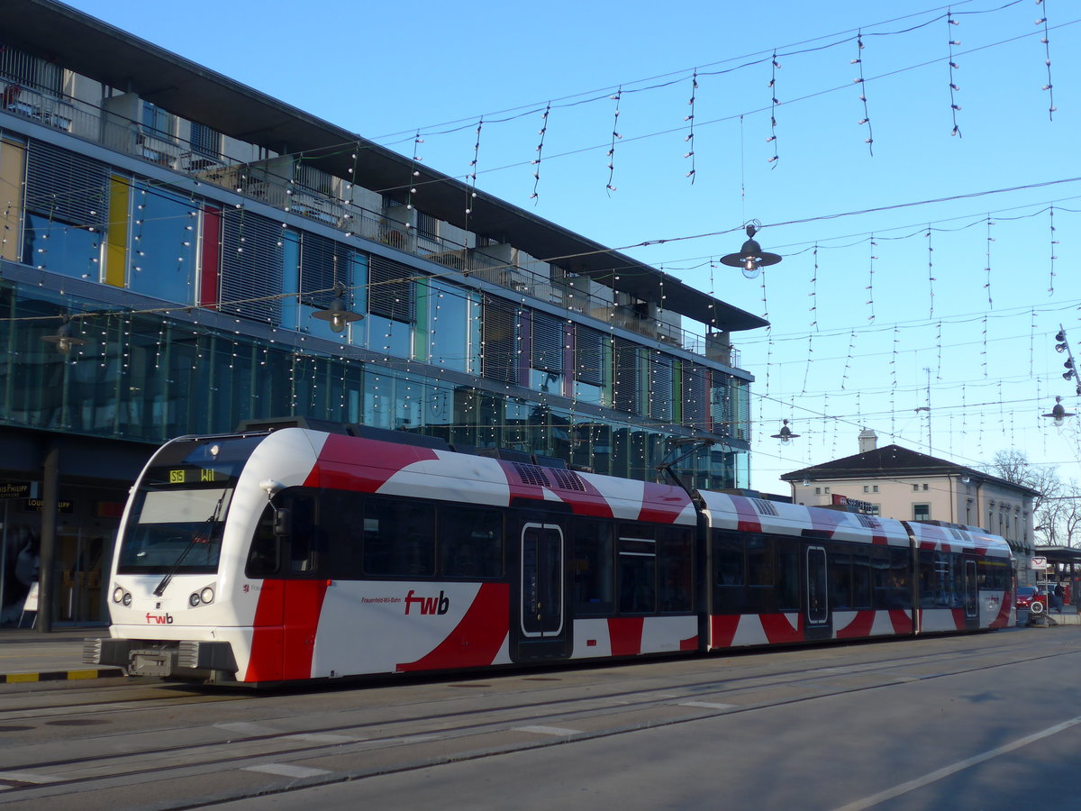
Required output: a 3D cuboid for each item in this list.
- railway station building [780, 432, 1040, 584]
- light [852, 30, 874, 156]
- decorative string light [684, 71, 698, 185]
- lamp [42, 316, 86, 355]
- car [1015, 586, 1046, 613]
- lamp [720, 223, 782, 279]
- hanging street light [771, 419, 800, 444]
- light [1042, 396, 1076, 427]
[{"bbox_3d":[32.631,9.839,123.860,14.500,14.900,27.920,-4,-9,30],"label":"railway station building"},{"bbox_3d":[3.710,-3.596,16.501,0.220,1.449,0.170,-4,-9,30],"label":"light"},{"bbox_3d":[1.838,-3.416,17.599,0.170,1.369,0.170,-4,-9,30],"label":"decorative string light"},{"bbox_3d":[-7.389,-1.084,22.295,0.705,0.634,0.705,-4,-9,30],"label":"lamp"},{"bbox_3d":[29.745,11.838,88.000,1.770,1.500,4.200,-4,-9,30],"label":"car"},{"bbox_3d":[2.395,-1.759,16.355,0.705,0.634,0.705,0,-8,0],"label":"lamp"},{"bbox_3d":[5.838,0.611,34.161,0.705,0.634,0.705,-4,-9,30],"label":"hanging street light"},{"bbox_3d":[11.031,0.125,30.617,0.705,0.634,0.705,-4,-9,30],"label":"light"}]

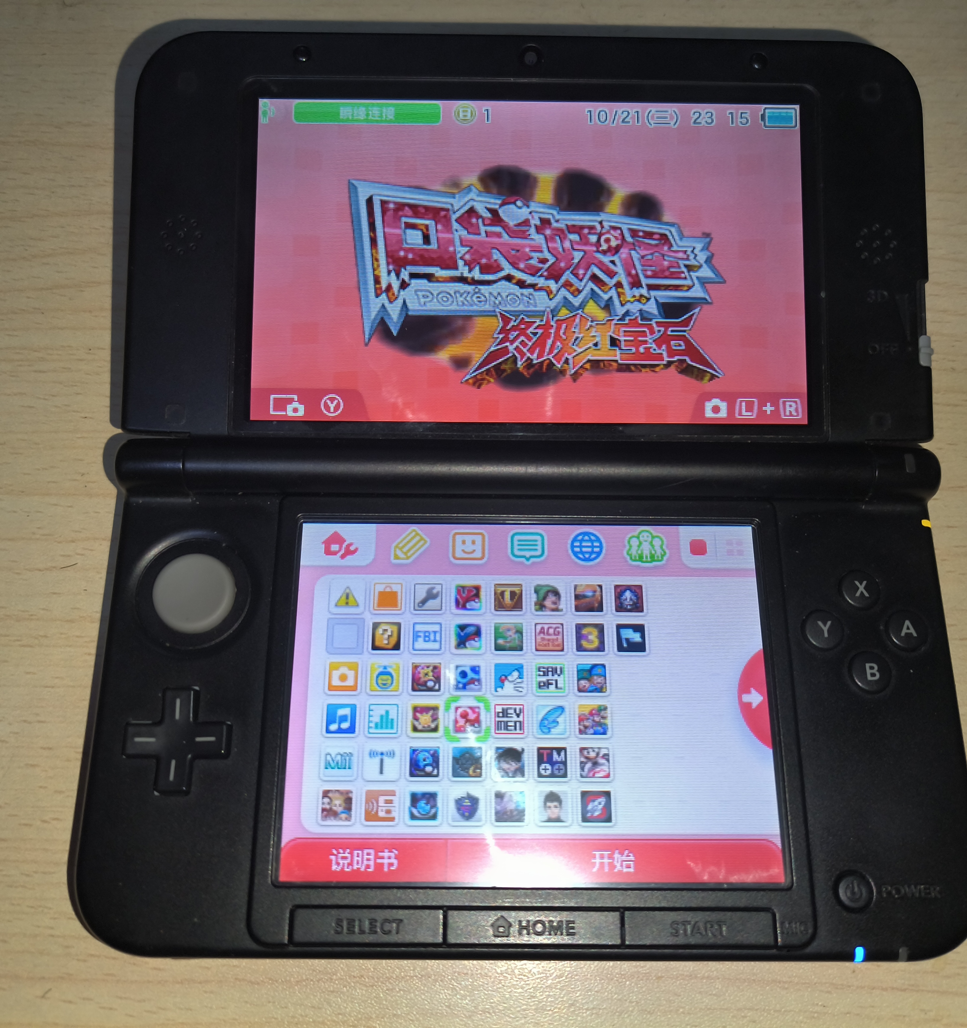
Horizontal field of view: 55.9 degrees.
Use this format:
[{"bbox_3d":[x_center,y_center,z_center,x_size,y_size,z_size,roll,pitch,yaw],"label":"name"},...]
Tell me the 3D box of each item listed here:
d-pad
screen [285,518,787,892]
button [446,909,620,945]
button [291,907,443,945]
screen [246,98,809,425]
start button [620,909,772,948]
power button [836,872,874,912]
[{"bbox_3d":[-0.053,0.039,0.158,0.018,0.003,0.018,0,72,-1],"label":"d-pad"},{"bbox_3d":[0.008,0.032,0.164,0.085,0.003,0.063,0,72,-1],"label":"screen"},{"bbox_3d":[0.008,0.068,0.150,0.029,0.002,0.005,0,72,-1],"label":"button"},{"bbox_3d":[-0.019,0.068,0.150,0.025,0.002,0.006,0,72,-1],"label":"button"},{"bbox_3d":[0.009,-0.049,0.177,0.106,0.003,0.064,0,85,-1],"label":"screen"},{"bbox_3d":[0.036,0.069,0.151,0.025,0.002,0.006,0,72,-1],"label":"start button"},{"bbox_3d":[0.062,0.064,0.153,0.006,0.002,0.006,0,72,-1],"label":"power button"}]

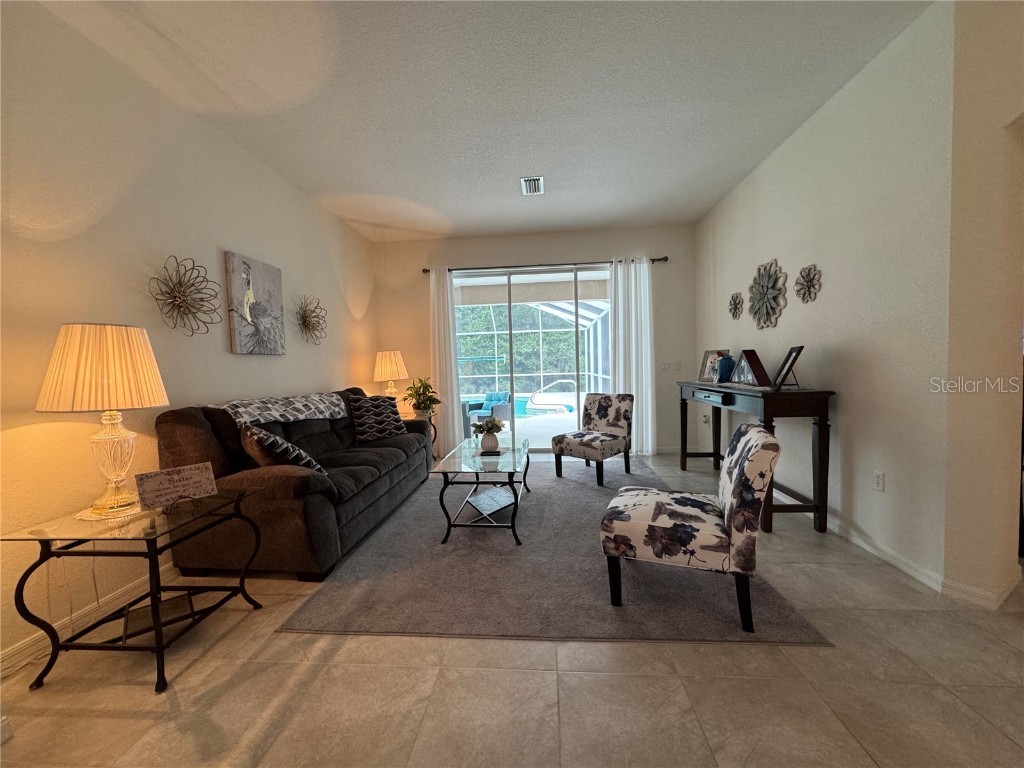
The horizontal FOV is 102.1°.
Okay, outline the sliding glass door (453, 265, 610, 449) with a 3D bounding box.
[{"bbox_3d":[0.406,-0.315,5.447,2.550,2.440,0.120,-1,2,5],"label":"sliding glass door"}]

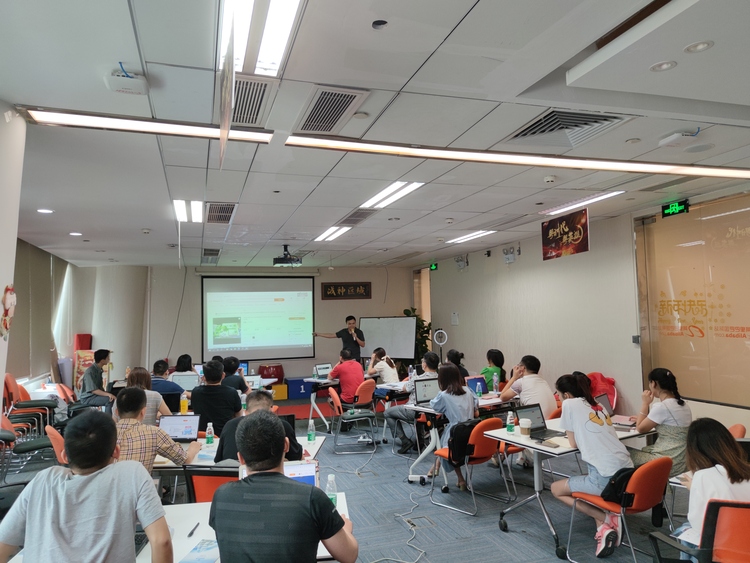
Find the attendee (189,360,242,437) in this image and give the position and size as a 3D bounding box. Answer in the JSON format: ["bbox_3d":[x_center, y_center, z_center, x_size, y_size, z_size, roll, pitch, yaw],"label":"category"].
[{"bbox_3d":[-1.516,1.451,5.046,0.520,1.375,0.780,-1,-4,0],"label":"attendee"}]

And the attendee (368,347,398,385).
[{"bbox_3d":[0.138,1.584,7.775,0.500,1.210,0.820,1,-5,-36],"label":"attendee"}]

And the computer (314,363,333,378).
[{"bbox_3d":[-0.780,1.509,8.718,0.320,0.210,0.280,1,-5,-40],"label":"computer"}]

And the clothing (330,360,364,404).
[{"bbox_3d":[-0.412,1.514,7.800,0.500,0.640,0.420,1,-5,-38],"label":"clothing"}]

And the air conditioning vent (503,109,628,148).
[{"bbox_3d":[1.221,-0.991,3.338,0.610,0.060,0.590,0,-4,-19],"label":"air conditioning vent"}]

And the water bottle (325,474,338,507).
[{"bbox_3d":[-0.205,1.019,2.498,0.060,0.178,0.060,0,-4,-19],"label":"water bottle"}]

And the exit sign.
[{"bbox_3d":[3.233,-0.776,5.594,0.030,0.141,0.335,-1,-4,-19],"label":"exit sign"}]

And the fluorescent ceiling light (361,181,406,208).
[{"bbox_3d":[0.062,-0.832,5.033,0.110,0.050,1.150,-1,-4,-19],"label":"fluorescent ceiling light"}]

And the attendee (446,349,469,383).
[{"bbox_3d":[1.009,1.589,7.278,0.480,1.265,0.750,1,-5,-38],"label":"attendee"}]

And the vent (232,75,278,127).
[{"bbox_3d":[-0.712,-0.968,2.790,0.300,0.060,0.660,0,-4,-19],"label":"vent"}]

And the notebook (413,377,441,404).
[{"bbox_3d":[0.646,1.250,5.711,0.355,0.245,0.280,1,-5,-37],"label":"notebook"}]

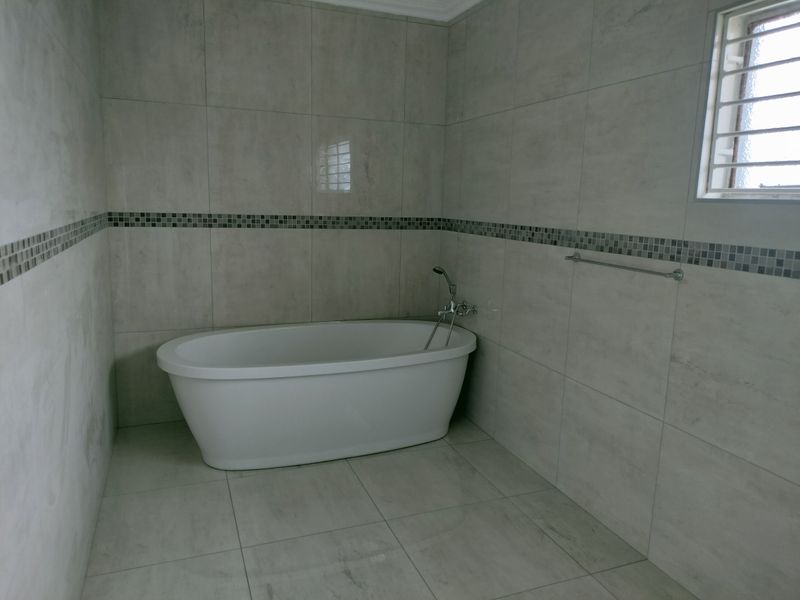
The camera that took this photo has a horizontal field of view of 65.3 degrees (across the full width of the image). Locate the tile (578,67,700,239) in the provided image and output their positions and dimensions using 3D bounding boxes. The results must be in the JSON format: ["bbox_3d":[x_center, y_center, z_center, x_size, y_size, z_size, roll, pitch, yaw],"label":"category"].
[{"bbox_3d":[0.900,-0.552,2.442,0.013,0.599,0.614,-2,10,-20],"label":"tile"}]

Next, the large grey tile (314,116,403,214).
[{"bbox_3d":[-0.257,-0.820,3.880,0.598,0.595,0.012,-2,10,-22],"label":"large grey tile"}]

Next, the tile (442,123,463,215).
[{"bbox_3d":[0.336,-0.821,3.967,0.013,0.599,0.223,-2,10,-20],"label":"tile"}]

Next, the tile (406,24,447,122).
[{"bbox_3d":[0.170,-1.421,3.928,0.286,0.591,0.013,-2,10,-20],"label":"tile"}]

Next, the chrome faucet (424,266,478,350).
[{"bbox_3d":[0.297,0.057,3.741,0.270,0.510,0.240,-2,10,-20],"label":"chrome faucet"}]

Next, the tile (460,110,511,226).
[{"bbox_3d":[0.486,-0.749,3.573,0.010,0.599,0.602,-2,10,-20],"label":"tile"}]

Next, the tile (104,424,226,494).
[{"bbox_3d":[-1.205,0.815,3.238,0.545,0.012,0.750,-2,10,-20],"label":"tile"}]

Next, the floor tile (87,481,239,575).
[{"bbox_3d":[-0.974,0.926,2.604,0.529,0.010,0.603,-2,10,-22],"label":"floor tile"}]

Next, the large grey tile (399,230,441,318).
[{"bbox_3d":[0.140,-0.166,4.137,0.282,0.594,0.010,-2,10,-20],"label":"large grey tile"}]

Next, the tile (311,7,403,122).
[{"bbox_3d":[-0.242,-1.407,3.781,0.598,0.596,0.012,-2,10,-22],"label":"tile"}]

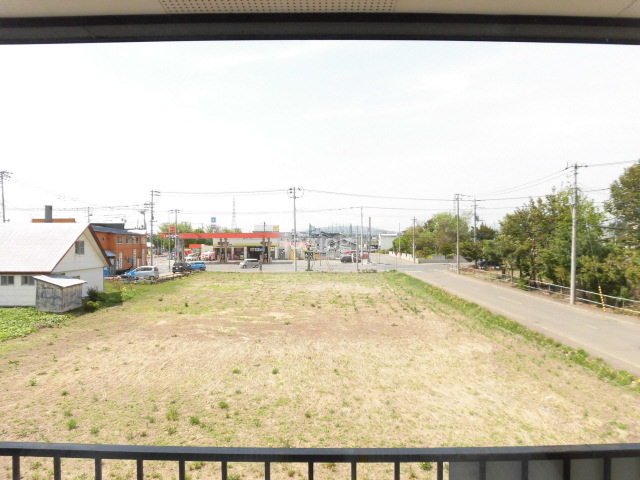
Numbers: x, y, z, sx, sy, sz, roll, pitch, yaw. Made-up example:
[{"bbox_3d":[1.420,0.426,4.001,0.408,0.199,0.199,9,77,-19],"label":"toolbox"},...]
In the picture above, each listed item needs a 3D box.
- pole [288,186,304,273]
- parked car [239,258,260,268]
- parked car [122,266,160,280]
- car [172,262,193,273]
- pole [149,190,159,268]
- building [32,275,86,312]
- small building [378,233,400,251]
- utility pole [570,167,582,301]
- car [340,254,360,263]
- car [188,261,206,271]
[{"bbox_3d":[-3.850,-1.650,70.500,2.400,13.400,0.900,0,0,0],"label":"pole"},{"bbox_3d":[-12.400,4.140,77.800,3.450,1.640,1.500,0,0,0],"label":"parked car"},{"bbox_3d":[-21.600,4.000,53.300,3.950,1.560,1.700,0,0,0],"label":"parked car"},{"bbox_3d":[-20.900,4.100,67.600,1.750,1.650,4.400,0,0,0],"label":"car"},{"bbox_3d":[-27.900,-1.600,74.000,1.100,13.100,0.700,0,0,0],"label":"pole"},{"bbox_3d":[-18.500,3.780,31.700,2.350,2.350,3.000,0,0,0],"label":"building"},{"bbox_3d":[26.700,1.300,171.000,8.500,7.400,7.500,0,0,0],"label":"small building"},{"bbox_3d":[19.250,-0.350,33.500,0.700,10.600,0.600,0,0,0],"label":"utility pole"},{"bbox_3d":[6.650,4.120,95.500,4.300,1.650,1.700,0,0,0],"label":"car"},{"bbox_3d":[-20.100,4.220,71.200,3.800,1.500,1.680,0,0,0],"label":"car"}]

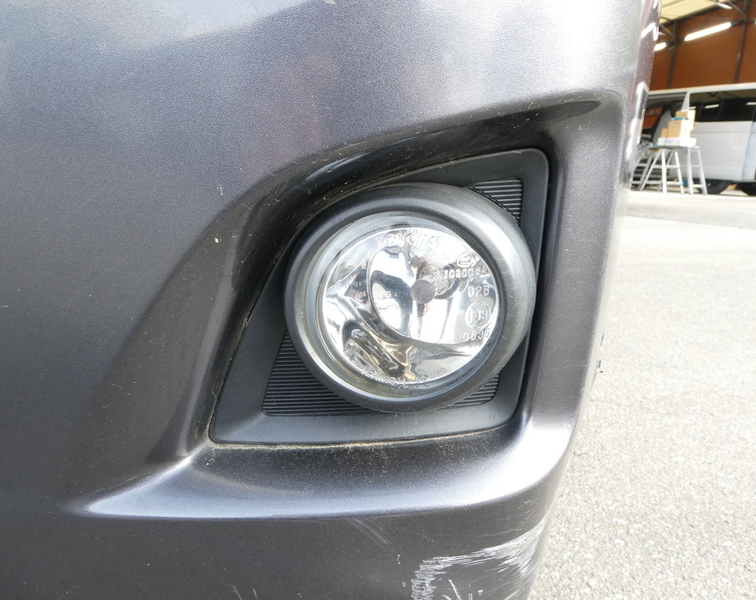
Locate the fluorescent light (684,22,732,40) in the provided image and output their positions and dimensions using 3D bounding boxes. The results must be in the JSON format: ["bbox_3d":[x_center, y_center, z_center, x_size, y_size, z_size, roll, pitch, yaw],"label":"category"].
[{"bbox_3d":[9.116,-7.392,15.300,0.170,0.120,1.230,-9,10,-32],"label":"fluorescent light"}]

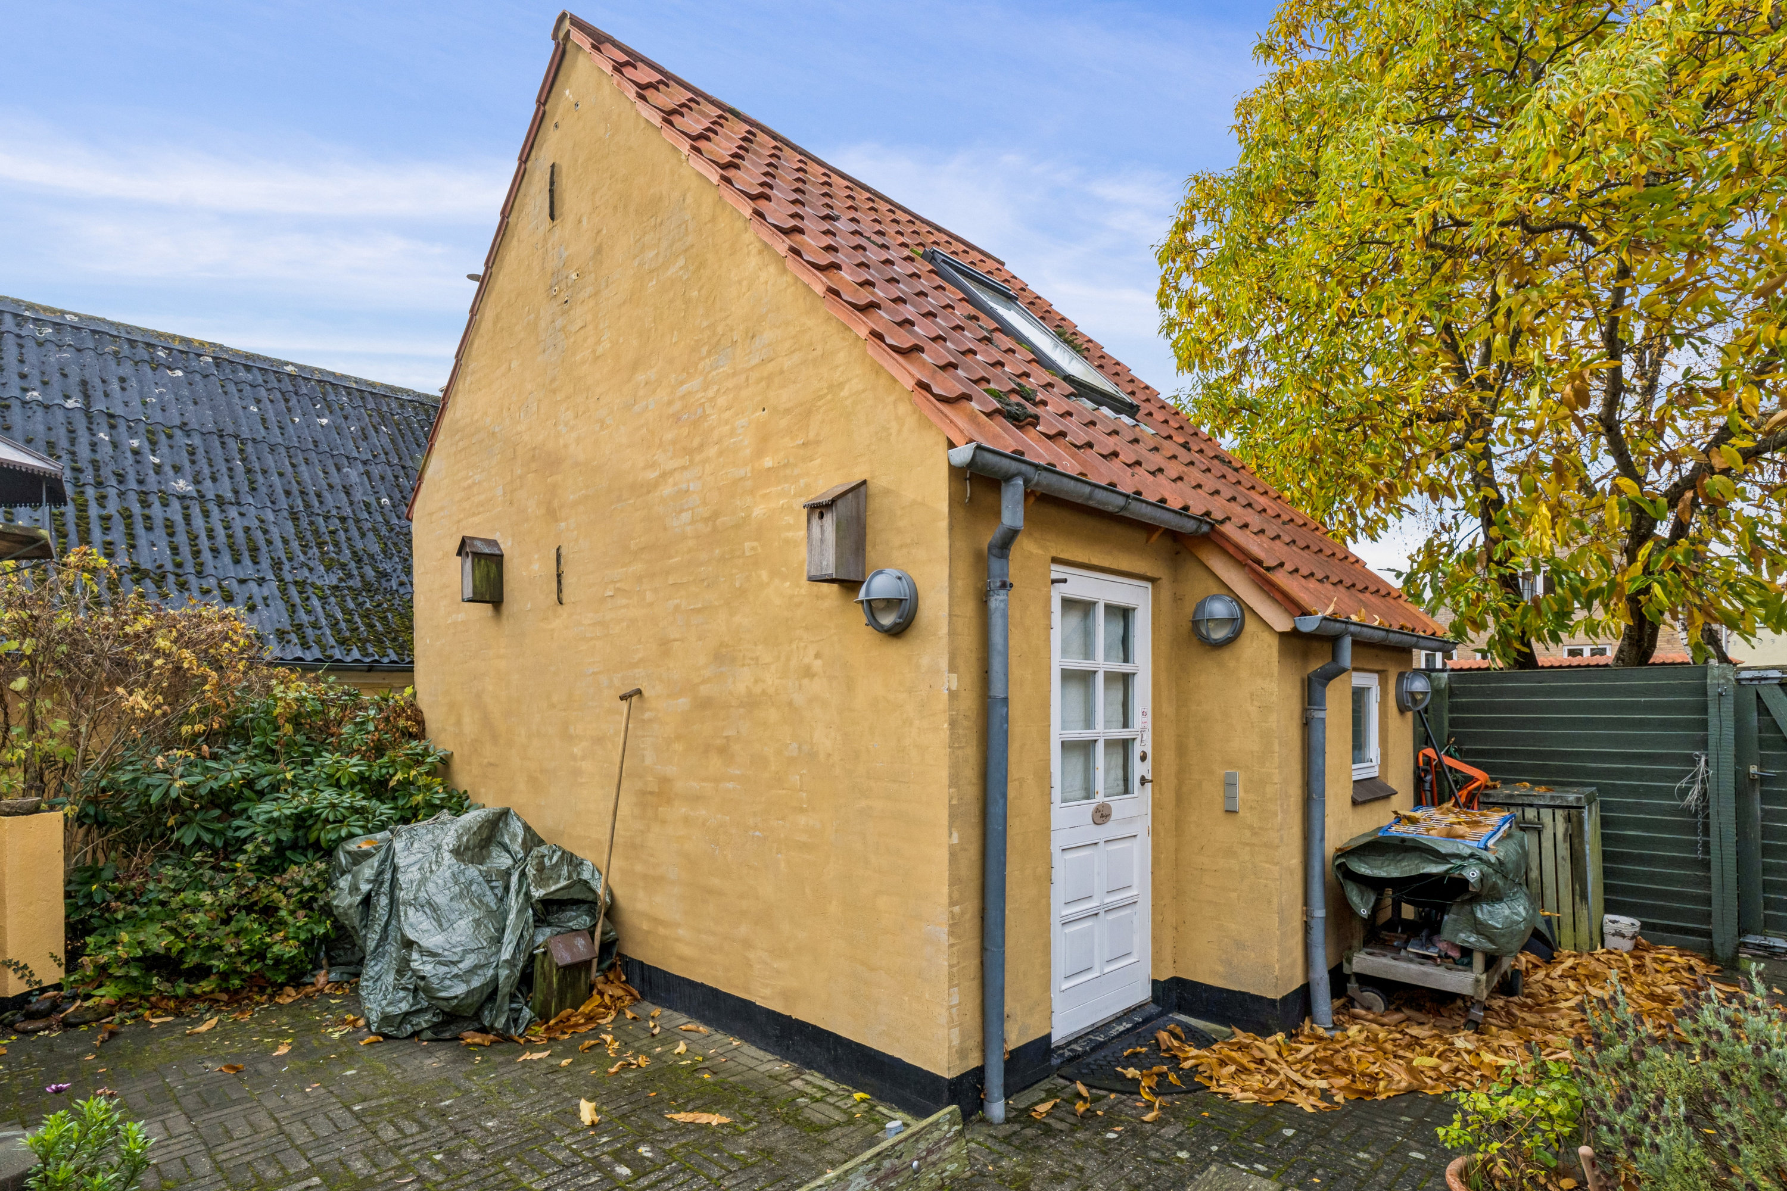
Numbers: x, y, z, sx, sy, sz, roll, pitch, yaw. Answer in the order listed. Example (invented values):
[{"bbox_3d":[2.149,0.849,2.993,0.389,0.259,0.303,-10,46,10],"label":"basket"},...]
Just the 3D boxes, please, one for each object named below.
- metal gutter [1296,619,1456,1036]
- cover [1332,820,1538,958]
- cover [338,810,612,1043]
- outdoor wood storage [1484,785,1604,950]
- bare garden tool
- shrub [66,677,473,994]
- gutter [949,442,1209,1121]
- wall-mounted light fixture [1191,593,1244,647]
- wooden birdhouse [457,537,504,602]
[{"bbox_3d":[2.580,1.070,4.710,0.185,1.860,2.220,-4,-6,44],"label":"metal gutter"},{"bbox_3d":[2.806,1.490,4.593,0.740,0.620,0.840,-4,-6,44],"label":"cover"},{"bbox_3d":[-2.120,1.520,4.560,1.080,0.930,1.050,-4,-6,44],"label":"cover"},{"bbox_3d":[4.010,1.686,5.556,0.560,0.960,0.390,-4,-6,44],"label":"outdoor wood storage"},{"bbox_3d":[-1.475,1.235,4.600,0.170,1.530,0.080,1,-5,44],"label":"bare garden tool"},{"bbox_3d":[-3.860,1.330,5.520,1.950,1.580,1.700,-4,-6,44],"label":"shrub"},{"bbox_3d":[0.850,0.690,3.680,0.170,2.340,1.770,-4,-6,44],"label":"gutter"},{"bbox_3d":[1.500,0.112,4.108,0.250,0.250,0.135,-4,-6,44],"label":"wall-mounted light fixture"},{"bbox_3d":[-2.651,-0.154,5.754,0.230,0.415,0.220,-4,-6,44],"label":"wooden birdhouse"}]

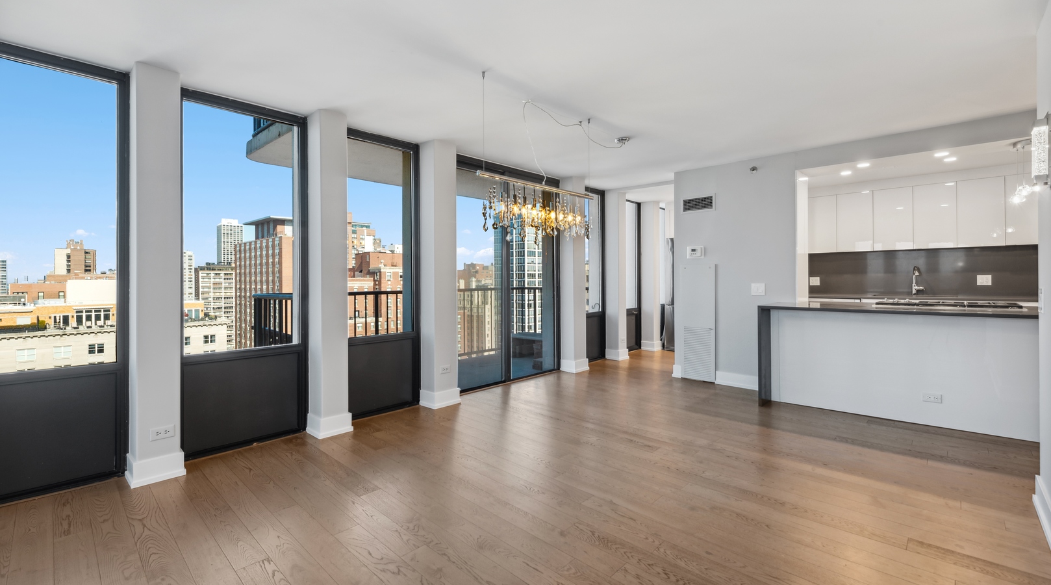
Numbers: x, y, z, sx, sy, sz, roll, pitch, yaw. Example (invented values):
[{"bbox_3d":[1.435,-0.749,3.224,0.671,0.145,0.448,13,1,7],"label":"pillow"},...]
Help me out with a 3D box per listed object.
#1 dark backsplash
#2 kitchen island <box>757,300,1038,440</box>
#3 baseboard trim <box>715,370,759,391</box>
[{"bbox_3d":[4.768,-0.205,5.874,2.350,0.540,0.030,1,2,42],"label":"dark backsplash"},{"bbox_3d":[3.194,0.582,4.066,1.840,0.907,1.160,1,2,42],"label":"kitchen island"},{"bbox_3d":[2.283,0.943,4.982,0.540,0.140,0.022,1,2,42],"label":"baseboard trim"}]

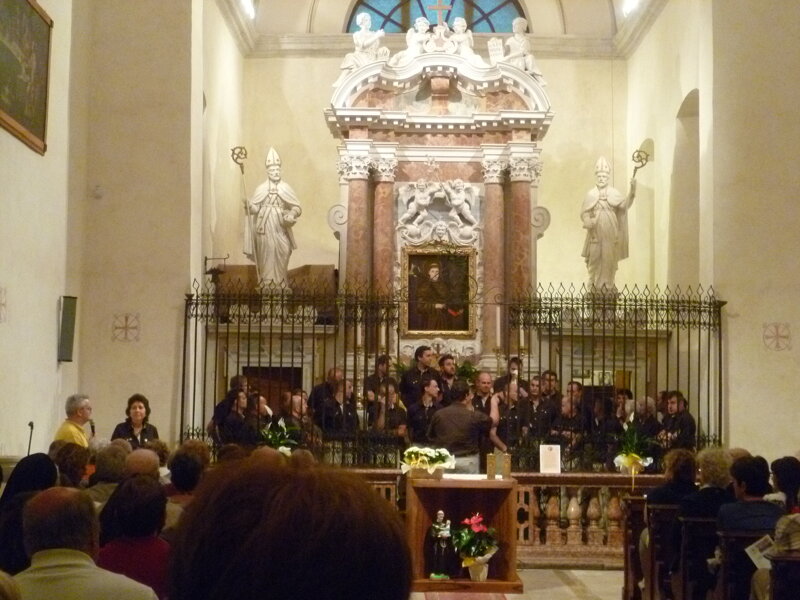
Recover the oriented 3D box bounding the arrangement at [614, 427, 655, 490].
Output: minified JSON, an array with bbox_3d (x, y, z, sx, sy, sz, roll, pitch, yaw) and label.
[{"bbox_3d":[2.347,1.557,12.030,0.410,0.630,0.380,1,-6,1],"label":"arrangement"}]

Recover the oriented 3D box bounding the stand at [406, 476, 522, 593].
[{"bbox_3d":[0.556,2.025,10.536,0.950,0.955,0.660,1,-4,1],"label":"stand"}]

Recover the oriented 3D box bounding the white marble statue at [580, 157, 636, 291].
[{"bbox_3d":[2.803,-1.006,16.158,0.753,1.874,0.550,0,-5,6],"label":"white marble statue"}]

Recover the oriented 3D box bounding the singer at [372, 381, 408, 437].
[{"bbox_3d":[-0.125,1.704,13.035,0.460,1.680,0.360,2,-5,-20],"label":"singer"}]

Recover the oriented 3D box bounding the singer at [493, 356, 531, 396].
[{"bbox_3d":[1.288,1.527,13.933,0.480,1.720,0.360,0,-5,9],"label":"singer"}]

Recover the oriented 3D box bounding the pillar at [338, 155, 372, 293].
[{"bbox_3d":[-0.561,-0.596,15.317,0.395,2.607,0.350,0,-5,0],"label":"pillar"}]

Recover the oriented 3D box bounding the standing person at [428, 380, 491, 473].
[{"bbox_3d":[0.625,1.728,12.784,0.580,1.730,0.420,-1,-6,18],"label":"standing person"}]

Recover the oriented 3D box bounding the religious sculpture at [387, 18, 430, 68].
[{"bbox_3d":[0.124,-3.365,15.669,0.548,0.654,0.380,2,-5,-17],"label":"religious sculpture"}]

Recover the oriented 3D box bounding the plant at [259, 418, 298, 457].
[{"bbox_3d":[-1.178,1.403,11.750,0.400,0.480,0.380,1,-4,1],"label":"plant"}]

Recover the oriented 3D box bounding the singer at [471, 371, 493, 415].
[{"bbox_3d":[0.887,1.635,13.005,0.490,1.720,0.350,1,-5,-6],"label":"singer"}]

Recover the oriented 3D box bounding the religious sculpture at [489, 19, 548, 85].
[{"bbox_3d":[1.516,-3.200,15.504,0.748,0.911,0.480,0,-5,0],"label":"religious sculpture"}]

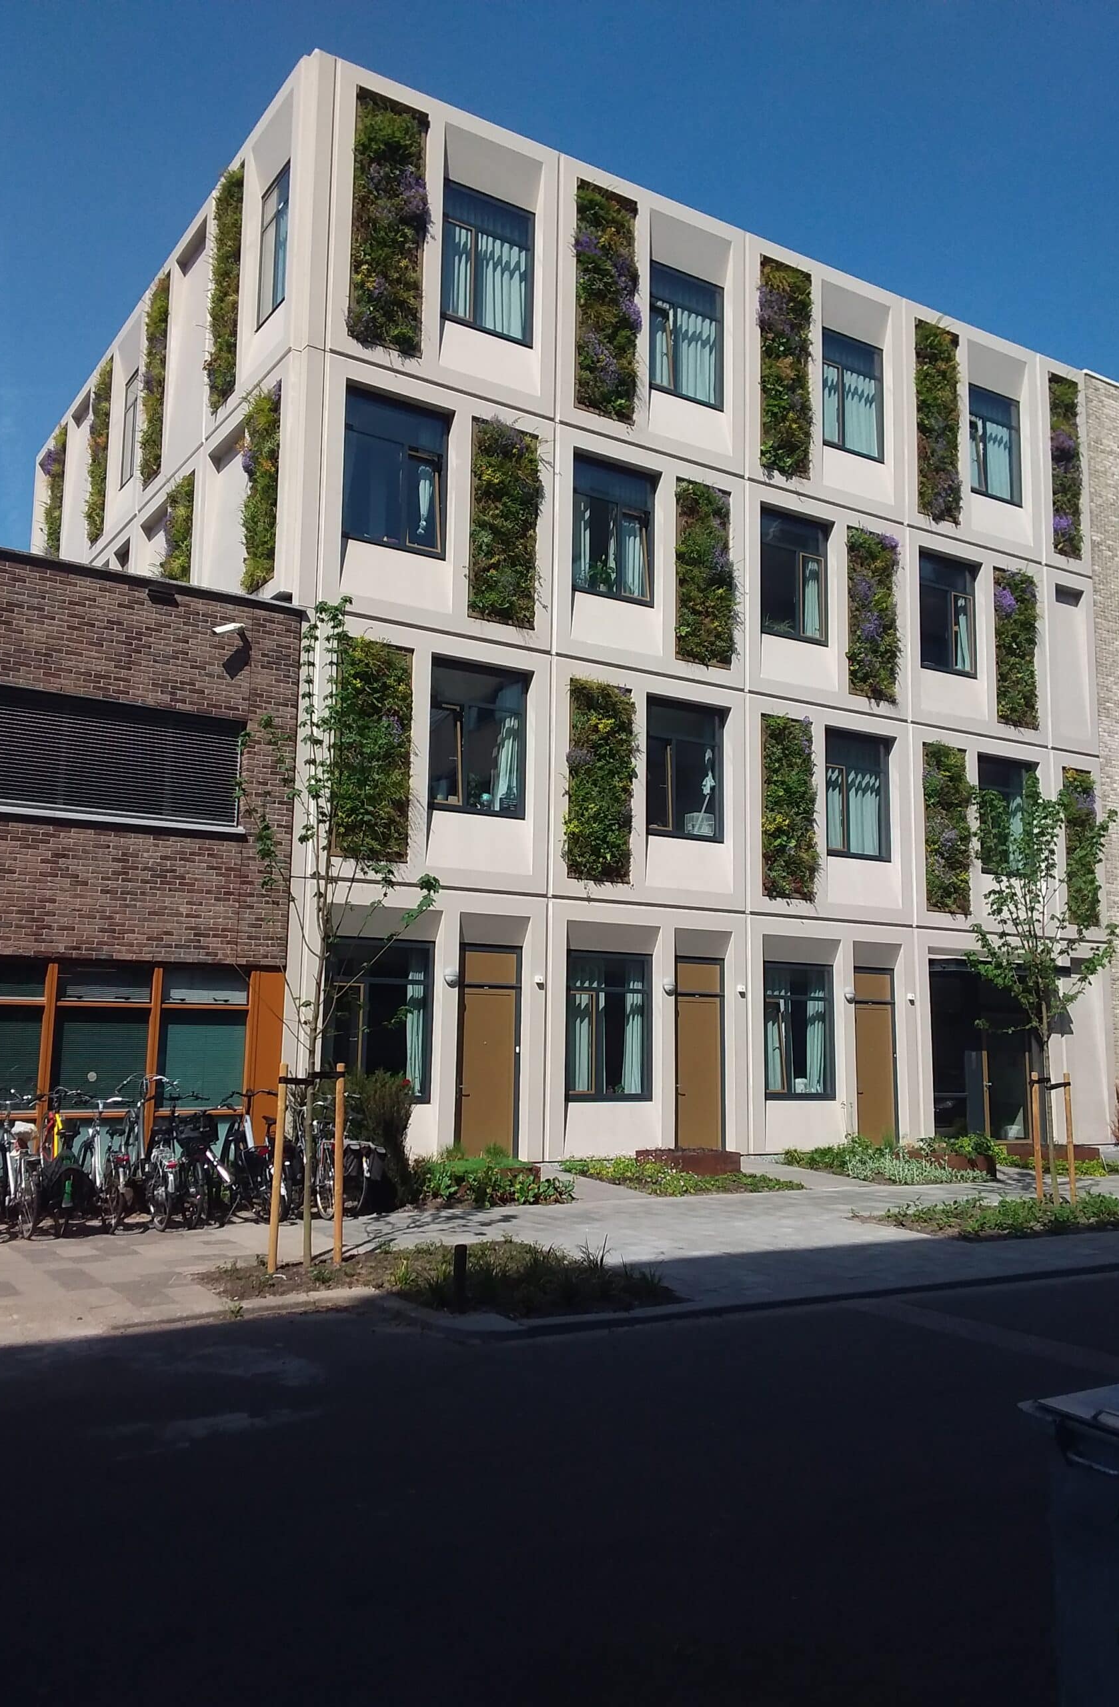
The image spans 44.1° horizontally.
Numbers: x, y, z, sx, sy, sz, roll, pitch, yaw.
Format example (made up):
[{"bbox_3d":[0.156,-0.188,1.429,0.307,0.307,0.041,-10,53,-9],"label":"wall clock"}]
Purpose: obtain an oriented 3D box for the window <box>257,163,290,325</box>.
[{"bbox_3d":[-3.941,-8.568,19.399,0.150,2.088,1.400,6,-9,-32],"label":"window"}]

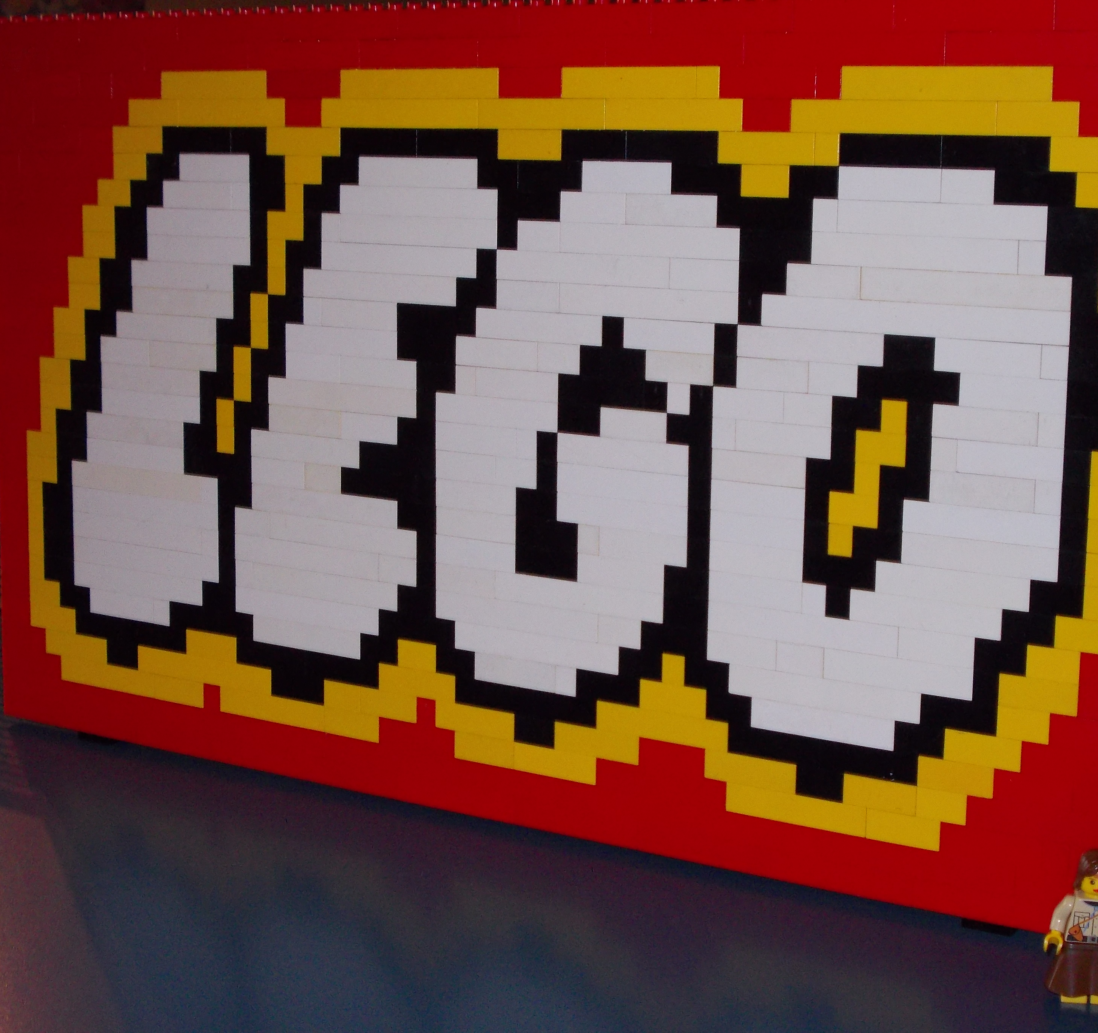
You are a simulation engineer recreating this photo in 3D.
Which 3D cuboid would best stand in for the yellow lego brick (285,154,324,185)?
[{"bbox_3d":[-0.082,-0.119,0.699,0.016,0.010,0.008,7,12,31],"label":"yellow lego brick"}]

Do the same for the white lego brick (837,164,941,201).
[{"bbox_3d":[0.101,-0.097,0.589,0.032,0.010,0.008,7,13,31],"label":"white lego brick"}]

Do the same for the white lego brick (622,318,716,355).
[{"bbox_3d":[0.040,-0.057,0.635,0.032,0.010,0.008,7,12,31],"label":"white lego brick"}]

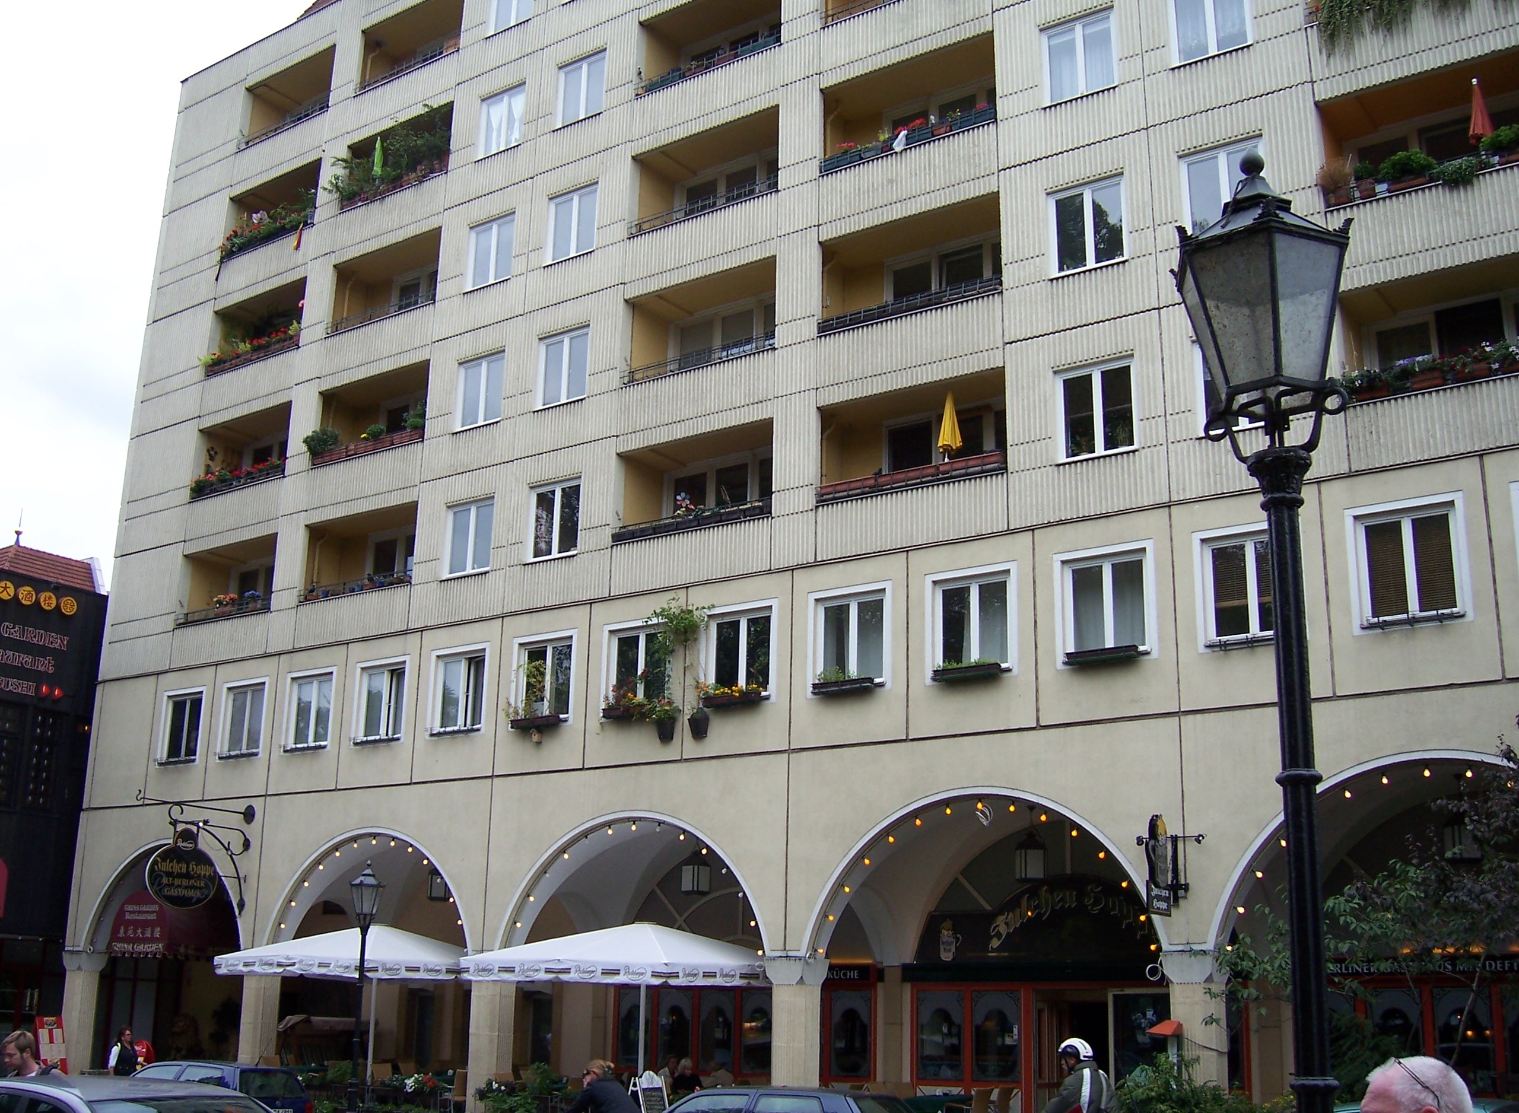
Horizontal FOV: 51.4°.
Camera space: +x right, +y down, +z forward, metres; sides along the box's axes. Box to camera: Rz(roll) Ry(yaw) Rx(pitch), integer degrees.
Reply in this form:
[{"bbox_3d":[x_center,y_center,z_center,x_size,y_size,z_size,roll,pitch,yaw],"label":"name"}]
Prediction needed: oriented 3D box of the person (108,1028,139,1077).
[{"bbox_3d":[-10.777,8.763,26.515,0.450,1.660,0.500,-6,-18,22],"label":"person"}]

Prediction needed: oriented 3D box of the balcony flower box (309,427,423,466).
[{"bbox_3d":[-7.610,-2.132,30.900,3.220,0.220,0.200,-10,-19,34],"label":"balcony flower box"}]

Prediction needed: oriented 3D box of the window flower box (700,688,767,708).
[{"bbox_3d":[-0.383,2.170,24.084,1.060,0.200,0.200,-10,-19,33],"label":"window flower box"}]

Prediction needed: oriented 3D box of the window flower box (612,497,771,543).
[{"bbox_3d":[-1.098,-0.592,25.425,3.150,0.320,0.150,-10,-20,33],"label":"window flower box"}]

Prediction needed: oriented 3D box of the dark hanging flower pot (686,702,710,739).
[{"bbox_3d":[-0.938,2.522,24.243,0.320,0.550,0.260,-10,-20,33],"label":"dark hanging flower pot"}]

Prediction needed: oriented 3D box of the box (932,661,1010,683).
[{"bbox_3d":[2.877,1.590,21.823,1.030,0.180,0.220,-10,-20,33],"label":"box"}]

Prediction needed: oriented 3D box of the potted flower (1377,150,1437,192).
[{"bbox_3d":[8.338,-4.952,20.312,0.680,0.480,0.320,-10,-19,33],"label":"potted flower"}]

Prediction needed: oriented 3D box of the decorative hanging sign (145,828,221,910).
[{"bbox_3d":[-10.427,5.651,28.632,0.100,1.470,1.530,-10,-20,33],"label":"decorative hanging sign"}]

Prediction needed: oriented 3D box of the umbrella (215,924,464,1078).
[{"bbox_3d":[-6.641,7.976,27.186,4.000,3.330,4.000,-10,-20,33],"label":"umbrella"}]

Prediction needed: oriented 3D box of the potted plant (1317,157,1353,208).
[{"bbox_3d":[7.587,-4.890,20.820,0.420,0.620,0.400,-10,-19,33],"label":"potted plant"}]

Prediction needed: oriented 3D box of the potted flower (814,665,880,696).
[{"bbox_3d":[1.232,1.809,22.937,0.970,0.350,0.240,-10,-20,33],"label":"potted flower"}]

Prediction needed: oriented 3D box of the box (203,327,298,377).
[{"bbox_3d":[-10.870,-4.337,33.904,3.100,0.360,0.240,-10,-19,33],"label":"box"}]

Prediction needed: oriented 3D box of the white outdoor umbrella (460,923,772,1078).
[{"bbox_3d":[-1.800,7.251,24.161,4.000,3.330,4.000,-10,-20,33],"label":"white outdoor umbrella"}]

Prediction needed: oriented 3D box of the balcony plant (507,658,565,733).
[{"bbox_3d":[-3.734,2.309,26.400,1.020,1.100,0.280,-10,-19,33],"label":"balcony plant"}]

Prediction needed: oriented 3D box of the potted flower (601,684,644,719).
[{"bbox_3d":[-2.168,2.375,25.264,0.800,0.400,0.250,-10,-19,33],"label":"potted flower"}]

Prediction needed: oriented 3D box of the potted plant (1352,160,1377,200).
[{"bbox_3d":[7.885,-4.862,20.602,0.280,0.480,0.270,-10,-19,33],"label":"potted plant"}]

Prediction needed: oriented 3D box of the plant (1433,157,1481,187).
[{"bbox_3d":[8.723,-4.849,19.847,0.550,0.360,0.350,-10,-19,33],"label":"plant"}]

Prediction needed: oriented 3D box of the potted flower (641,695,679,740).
[{"bbox_3d":[-1.527,2.526,24.638,0.500,0.700,0.360,-10,-20,33],"label":"potted flower"}]

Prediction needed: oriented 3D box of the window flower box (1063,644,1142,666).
[{"bbox_3d":[4.528,1.310,20.848,1.020,0.160,0.200,-10,-19,33],"label":"window flower box"}]

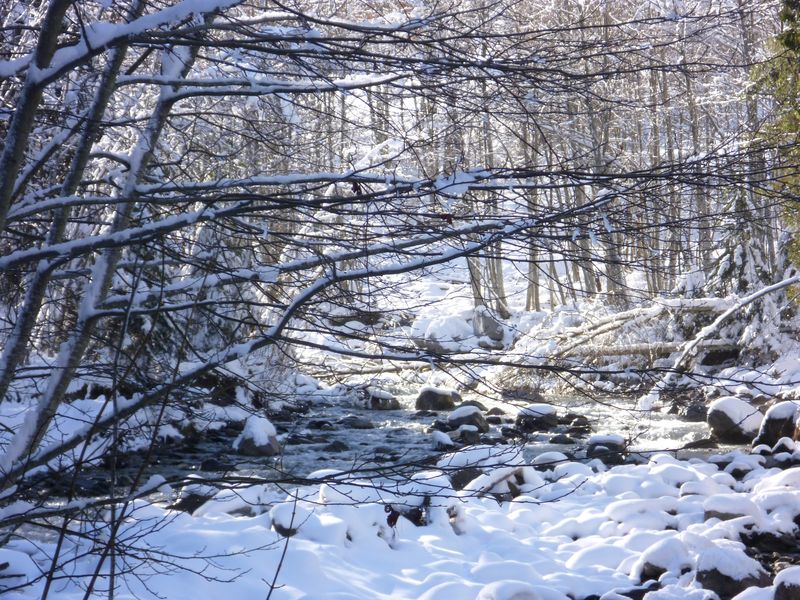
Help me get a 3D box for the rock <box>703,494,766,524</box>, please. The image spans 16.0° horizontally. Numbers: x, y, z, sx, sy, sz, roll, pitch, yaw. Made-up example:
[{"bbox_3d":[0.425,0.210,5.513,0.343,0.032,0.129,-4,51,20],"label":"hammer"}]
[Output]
[{"bbox_3d":[3.578,2.237,30.500,0.665,0.315,0.520,0,1,0],"label":"rock"}]

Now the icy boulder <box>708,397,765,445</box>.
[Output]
[{"bbox_3d":[5.001,1.802,42.500,0.837,0.696,0.750,0,1,0],"label":"icy boulder"}]

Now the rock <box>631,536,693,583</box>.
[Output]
[{"bbox_3d":[2.410,2.392,26.200,0.571,0.411,0.500,0,1,0],"label":"rock"}]

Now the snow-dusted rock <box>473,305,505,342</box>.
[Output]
[{"bbox_3d":[1.961,0.521,63.000,0.709,0.817,0.780,0,1,0],"label":"snow-dusted rock"}]

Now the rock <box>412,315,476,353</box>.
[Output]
[{"bbox_3d":[0.927,0.731,62.000,1.396,0.804,1.100,0,1,0],"label":"rock"}]

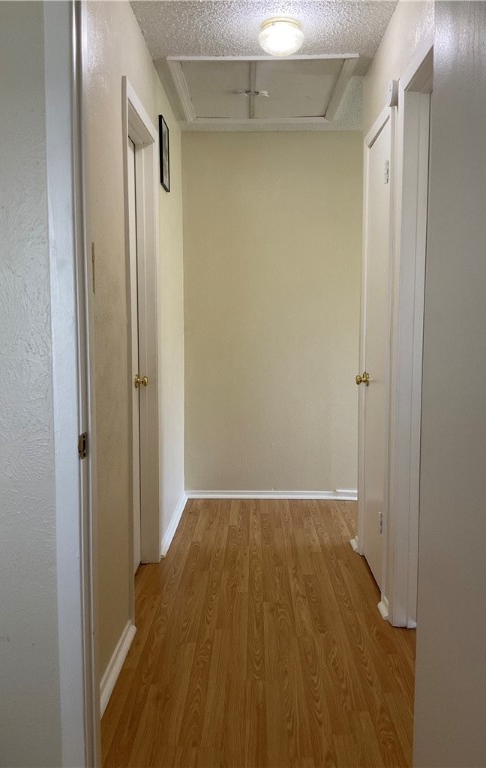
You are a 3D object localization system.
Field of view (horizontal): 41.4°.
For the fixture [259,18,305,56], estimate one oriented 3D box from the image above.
[{"bbox_3d":[0.161,-1.442,2.726,0.197,0.132,0.197,0,5,1],"label":"fixture"}]

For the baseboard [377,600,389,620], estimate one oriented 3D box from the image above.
[{"bbox_3d":[0.589,0.918,2.668,0.033,0.064,0.120,0,5,1],"label":"baseboard"}]

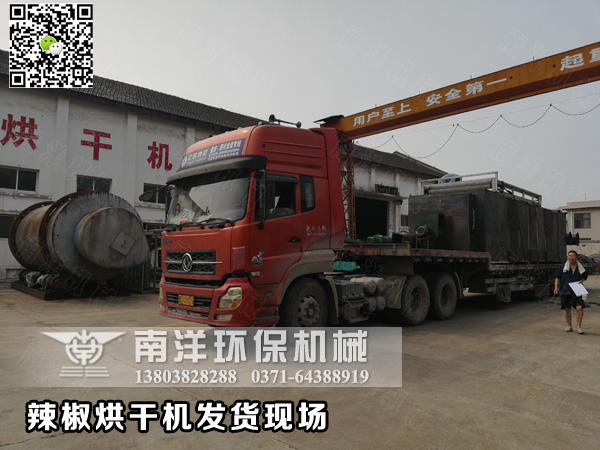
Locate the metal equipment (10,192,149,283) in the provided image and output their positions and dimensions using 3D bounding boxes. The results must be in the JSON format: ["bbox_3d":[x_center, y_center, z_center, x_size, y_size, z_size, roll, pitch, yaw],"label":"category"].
[{"bbox_3d":[-8.254,0.694,16.386,3.040,3.500,7.000,5,-5,-43],"label":"metal equipment"}]

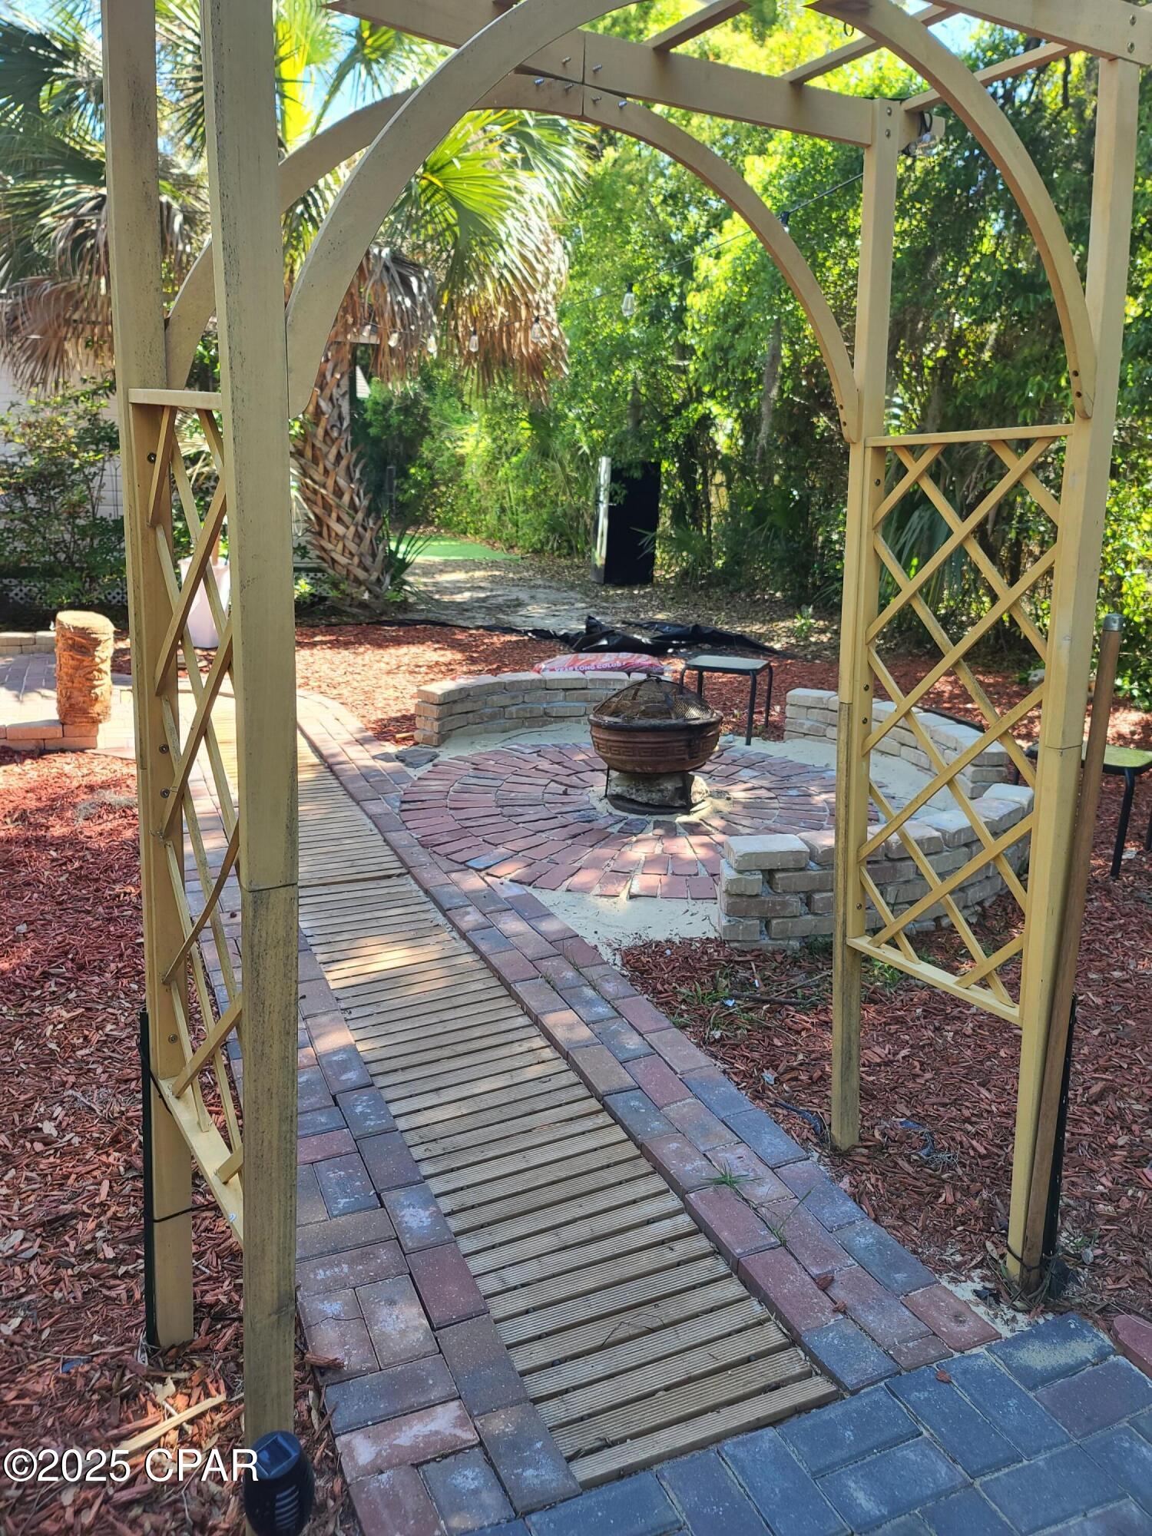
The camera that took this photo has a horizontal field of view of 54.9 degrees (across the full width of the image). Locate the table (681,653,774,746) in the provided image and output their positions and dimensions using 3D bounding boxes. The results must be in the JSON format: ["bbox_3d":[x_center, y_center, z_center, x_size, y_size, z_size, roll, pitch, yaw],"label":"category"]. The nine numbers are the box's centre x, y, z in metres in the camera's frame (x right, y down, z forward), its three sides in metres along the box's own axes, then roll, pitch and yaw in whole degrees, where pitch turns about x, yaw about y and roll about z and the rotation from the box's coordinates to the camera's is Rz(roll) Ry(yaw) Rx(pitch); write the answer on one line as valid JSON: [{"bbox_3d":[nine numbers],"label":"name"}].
[{"bbox_3d":[0.828,-0.386,6.130,0.415,0.405,0.395,8,17,21],"label":"table"}]

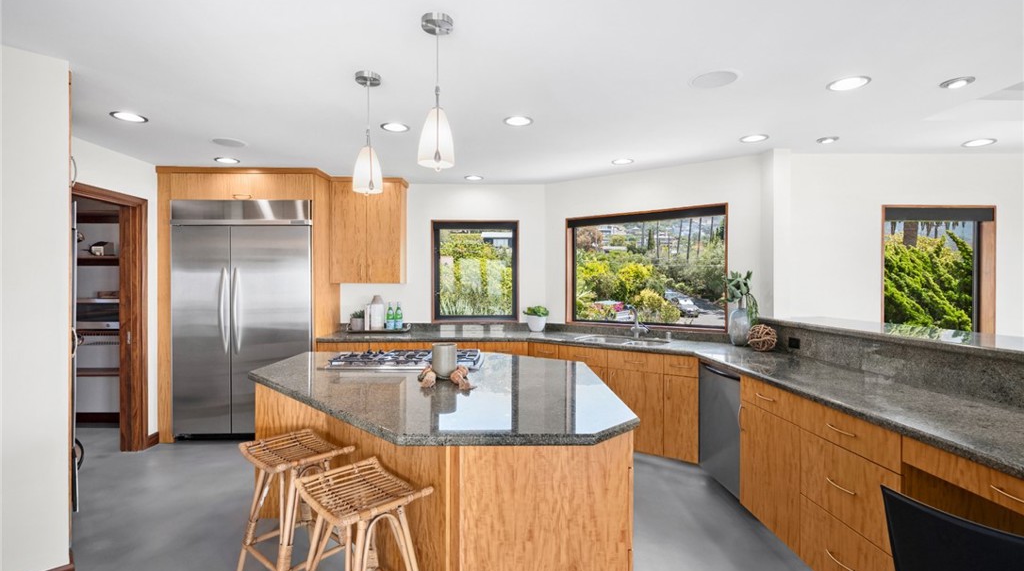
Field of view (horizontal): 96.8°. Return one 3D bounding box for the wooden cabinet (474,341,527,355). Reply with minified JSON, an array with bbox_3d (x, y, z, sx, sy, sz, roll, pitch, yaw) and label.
[{"bbox_3d":[-0.075,0.940,4.360,0.460,0.875,0.620,0,0,-1],"label":"wooden cabinet"}]

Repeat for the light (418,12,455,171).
[{"bbox_3d":[-0.288,-0.730,1.755,0.144,0.573,0.144,0,1,0],"label":"light"}]

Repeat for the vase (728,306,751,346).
[{"bbox_3d":[1.779,0.315,3.540,0.175,0.315,0.175,0,0,-1],"label":"vase"}]

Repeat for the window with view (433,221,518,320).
[{"bbox_3d":[-0.377,-0.146,4.737,0.897,1.046,0.121,0,1,-2],"label":"window with view"}]

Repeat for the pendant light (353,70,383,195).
[{"bbox_3d":[-0.709,-0.738,2.230,0.150,0.585,0.150,0,0,-1],"label":"pendant light"}]

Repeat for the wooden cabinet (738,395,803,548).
[{"bbox_3d":[1.616,0.962,2.380,0.583,0.602,0.516,0,1,-2],"label":"wooden cabinet"}]

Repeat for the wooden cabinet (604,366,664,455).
[{"bbox_3d":[1.085,0.946,3.703,0.432,0.602,0.583,0,1,31],"label":"wooden cabinet"}]

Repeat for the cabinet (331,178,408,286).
[{"bbox_3d":[-1.395,-0.528,4.500,0.690,1.010,0.290,0,0,-1],"label":"cabinet"}]

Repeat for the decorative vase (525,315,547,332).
[{"bbox_3d":[0.250,0.386,4.570,0.195,0.160,0.195,0,0,-1],"label":"decorative vase"}]

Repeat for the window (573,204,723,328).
[{"bbox_3d":[1.185,-0.143,4.177,1.480,1.050,0.120,0,0,35],"label":"window"}]

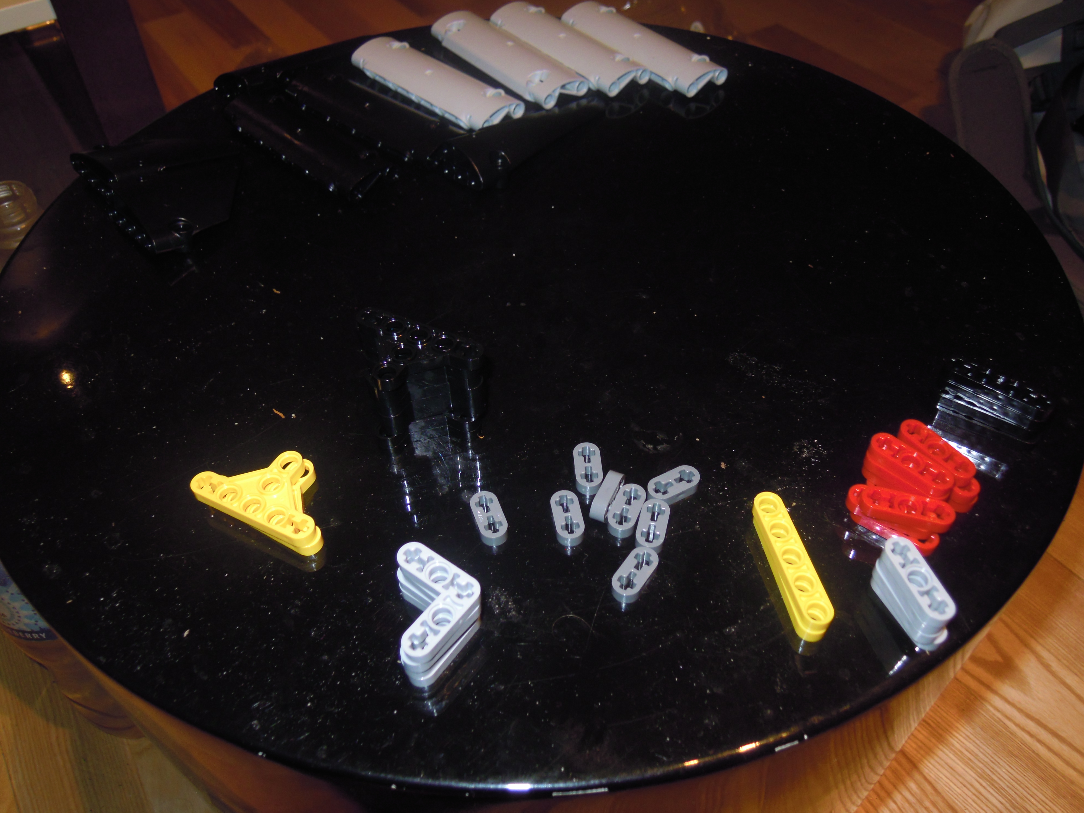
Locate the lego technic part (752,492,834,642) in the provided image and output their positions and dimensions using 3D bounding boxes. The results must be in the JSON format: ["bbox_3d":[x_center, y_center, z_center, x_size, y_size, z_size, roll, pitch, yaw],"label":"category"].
[{"bbox_3d":[0.063,0.040,0.225,0.008,0.008,0.040,-9,48,-7],"label":"lego technic part"}]

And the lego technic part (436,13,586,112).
[{"bbox_3d":[-0.016,-0.163,0.408,0.024,0.009,0.088,-32,55,-25],"label":"lego technic part"}]

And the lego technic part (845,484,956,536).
[{"bbox_3d":[0.093,0.028,0.230,0.026,0.008,0.009,20,51,18],"label":"lego technic part"}]

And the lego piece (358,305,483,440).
[{"bbox_3d":[-0.038,-0.004,0.251,0.041,0.030,0.025,19,51,17],"label":"lego piece"}]

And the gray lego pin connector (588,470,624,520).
[{"bbox_3d":[0.018,0.025,0.241,0.004,0.008,0.016,20,51,17],"label":"gray lego pin connector"}]

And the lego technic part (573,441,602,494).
[{"bbox_3d":[0.013,0.017,0.249,0.008,0.004,0.016,-4,48,-2],"label":"lego technic part"}]

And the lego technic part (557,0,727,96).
[{"bbox_3d":[0.047,-0.171,0.416,0.024,0.009,0.088,-32,56,-26],"label":"lego technic part"}]

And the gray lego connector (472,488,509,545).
[{"bbox_3d":[-0.014,0.030,0.238,0.008,0.004,0.016,-15,50,-13],"label":"gray lego connector"}]

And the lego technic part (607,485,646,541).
[{"bbox_3d":[0.023,0.028,0.239,0.008,0.004,0.016,17,50,16],"label":"lego technic part"}]

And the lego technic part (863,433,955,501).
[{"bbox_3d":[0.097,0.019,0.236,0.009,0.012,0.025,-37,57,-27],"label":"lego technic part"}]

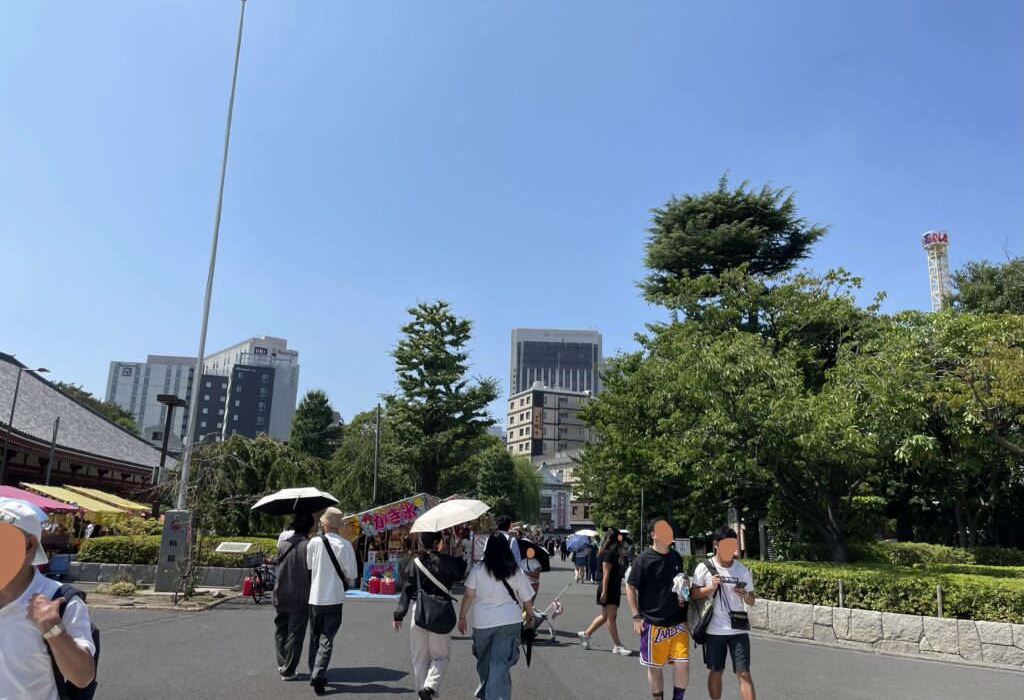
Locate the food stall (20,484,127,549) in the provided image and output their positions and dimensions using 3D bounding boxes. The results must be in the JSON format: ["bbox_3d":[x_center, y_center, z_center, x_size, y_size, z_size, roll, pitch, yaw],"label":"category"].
[{"bbox_3d":[-15.270,6.124,26.405,2.750,2.750,2.700,2,-14,0],"label":"food stall"}]

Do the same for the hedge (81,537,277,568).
[{"bbox_3d":[-9.500,5.891,22.400,5.812,0.834,1.800,2,-14,0],"label":"hedge"}]

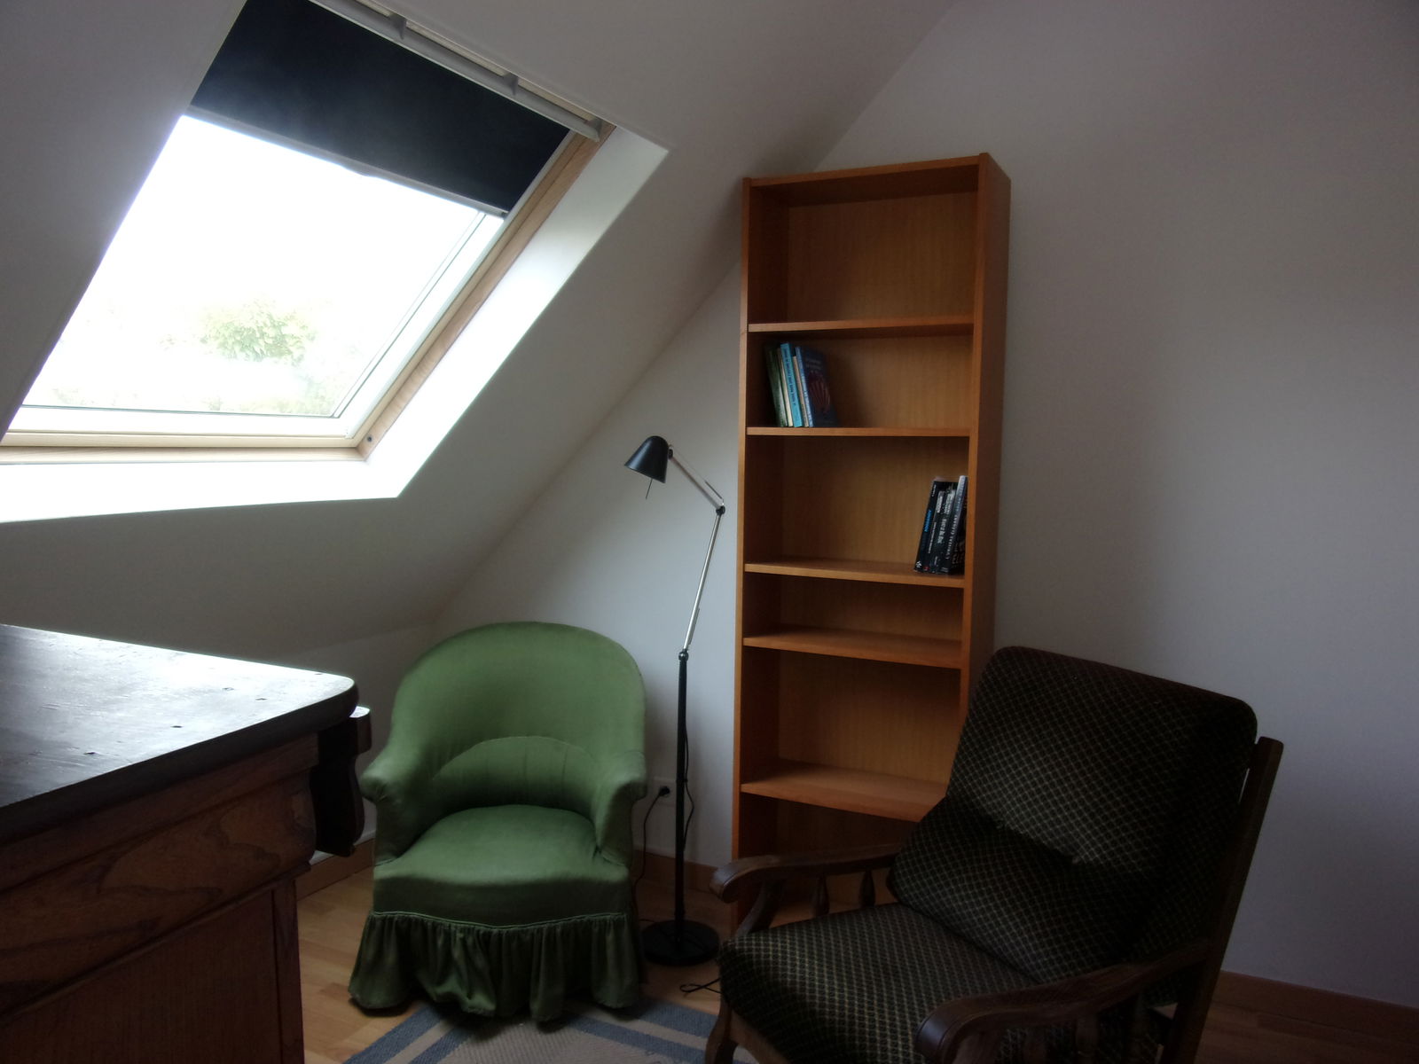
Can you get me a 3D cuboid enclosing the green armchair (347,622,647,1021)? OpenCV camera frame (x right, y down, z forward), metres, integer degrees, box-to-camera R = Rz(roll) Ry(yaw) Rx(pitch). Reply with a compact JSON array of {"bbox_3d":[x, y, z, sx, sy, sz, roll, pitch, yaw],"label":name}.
[{"bbox_3d":[-0.520,0.688,2.600,0.720,0.830,0.670,1,4,-4],"label":"green armchair"}]

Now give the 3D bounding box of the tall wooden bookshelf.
[{"bbox_3d":[0.400,0.123,2.518,0.602,1.995,0.268,3,5,27],"label":"tall wooden bookshelf"}]

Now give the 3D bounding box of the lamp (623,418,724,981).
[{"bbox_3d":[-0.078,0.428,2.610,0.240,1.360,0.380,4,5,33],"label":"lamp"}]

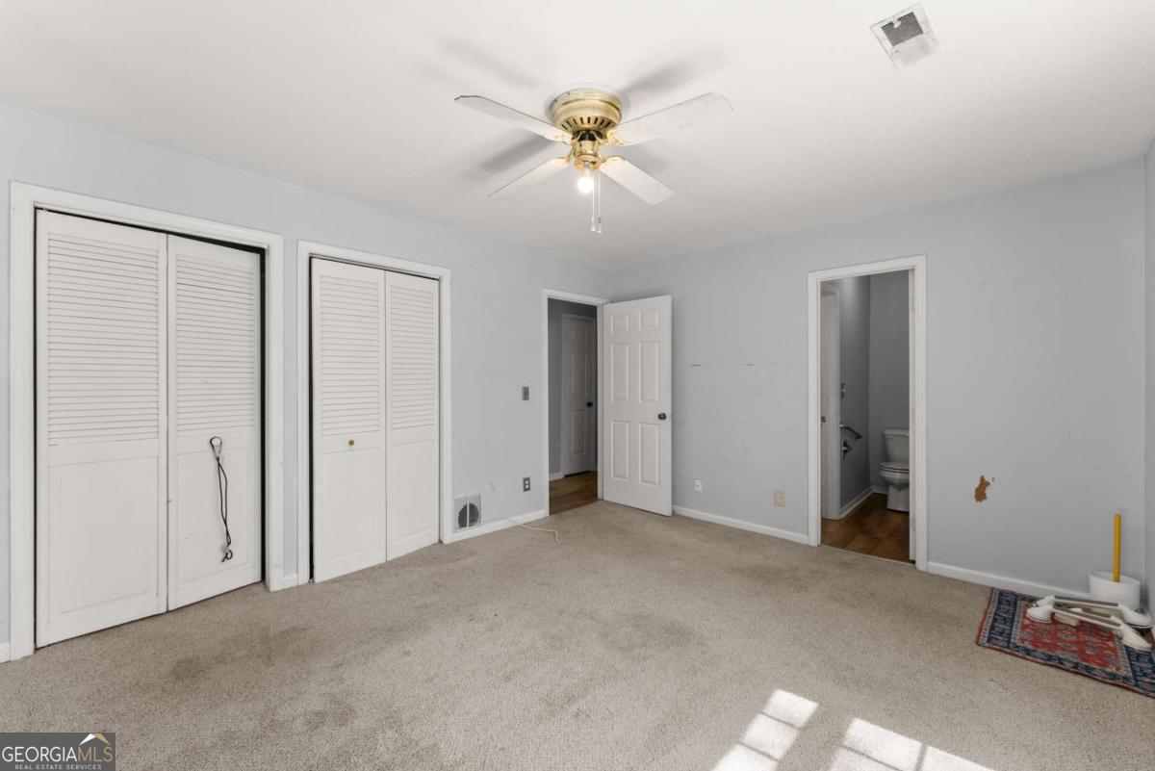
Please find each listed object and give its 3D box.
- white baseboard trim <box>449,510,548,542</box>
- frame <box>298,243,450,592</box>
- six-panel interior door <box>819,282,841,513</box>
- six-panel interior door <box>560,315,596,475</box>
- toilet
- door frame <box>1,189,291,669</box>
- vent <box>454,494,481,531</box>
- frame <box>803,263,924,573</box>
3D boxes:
[{"bbox_3d":[-0.640,1.181,3.816,0.947,0.070,0.018,0,0,-45],"label":"white baseboard trim"},{"bbox_3d":[-1.384,0.162,3.157,1.037,2.108,0.120,0,0,-45],"label":"frame"},{"bbox_3d":[2.046,0.196,3.762,0.710,2.020,0.050,0,0,-45],"label":"six-panel interior door"},{"bbox_3d":[0.006,0.184,6.108,0.045,2.050,0.560,0,0,45],"label":"six-panel interior door"},{"bbox_3d":[3.296,0.834,4.491,0.740,0.745,0.450,0,0,-45],"label":"toilet"},{"bbox_3d":[-2.169,0.161,2.380,1.027,2.113,0.120,0,0,-45],"label":"door frame"},{"bbox_3d":[-0.872,1.018,3.595,0.240,0.270,0.025,0,0,-45],"label":"vent"},{"bbox_3d":[2.035,0.182,3.180,0.120,2.046,0.709,0,0,-45],"label":"frame"}]

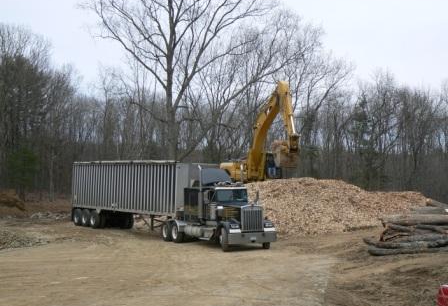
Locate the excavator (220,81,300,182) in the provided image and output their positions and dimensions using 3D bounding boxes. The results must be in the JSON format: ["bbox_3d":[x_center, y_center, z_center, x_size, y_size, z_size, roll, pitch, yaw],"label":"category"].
[{"bbox_3d":[2.550,-0.750,52.800,3.200,7.900,7.600,1,-1,-37],"label":"excavator"}]

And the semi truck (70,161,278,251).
[{"bbox_3d":[-3.437,2.520,42.530,2.900,4.100,19.315,1,-1,-32],"label":"semi truck"}]

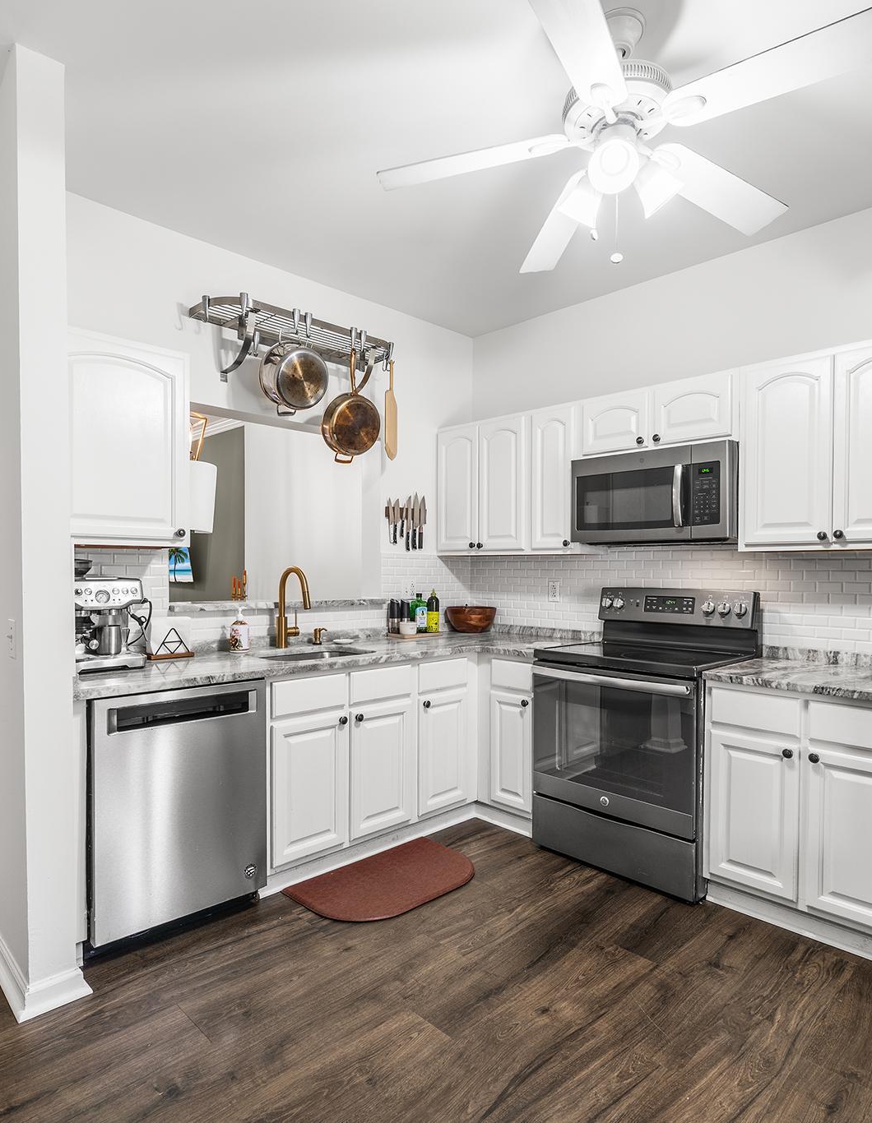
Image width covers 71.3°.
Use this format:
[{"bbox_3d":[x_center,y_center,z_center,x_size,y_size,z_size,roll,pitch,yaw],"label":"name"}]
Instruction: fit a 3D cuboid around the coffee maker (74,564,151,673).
[{"bbox_3d":[-1.370,0.214,2.410,0.320,0.410,0.340,0,0,-42],"label":"coffee maker"}]

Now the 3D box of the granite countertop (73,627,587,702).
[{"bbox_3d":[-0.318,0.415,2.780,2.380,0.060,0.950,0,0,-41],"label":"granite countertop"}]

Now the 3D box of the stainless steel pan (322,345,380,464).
[{"bbox_3d":[-0.400,-0.738,2.866,0.285,0.550,0.090,0,0,-42],"label":"stainless steel pan"}]

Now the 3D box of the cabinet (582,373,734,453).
[{"bbox_3d":[1.074,-0.650,2.875,0.765,0.300,0.330,0,0,43],"label":"cabinet"}]

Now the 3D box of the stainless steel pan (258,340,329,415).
[{"bbox_3d":[-0.617,-0.815,2.683,0.285,0.320,0.130,0,14,-41],"label":"stainless steel pan"}]

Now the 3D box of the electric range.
[{"bbox_3d":[0.955,0.745,2.830,0.760,1.200,0.700,0,0,44],"label":"electric range"}]

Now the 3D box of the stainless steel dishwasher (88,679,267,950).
[{"bbox_3d":[-1.071,0.865,2.342,0.600,0.830,0.600,0,0,-41],"label":"stainless steel dishwasher"}]

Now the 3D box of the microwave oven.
[{"bbox_3d":[1.060,-0.296,2.880,0.755,0.415,0.410,0,0,44],"label":"microwave oven"}]

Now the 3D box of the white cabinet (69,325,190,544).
[{"bbox_3d":[-1.238,-0.435,2.369,0.450,0.765,0.330,0,0,-41],"label":"white cabinet"}]

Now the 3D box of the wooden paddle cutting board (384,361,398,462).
[{"bbox_3d":[-0.221,-0.749,3.000,0.075,0.490,0.015,0,0,-35],"label":"wooden paddle cutting board"}]

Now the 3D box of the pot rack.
[{"bbox_3d":[-0.637,-0.980,2.885,0.940,0.310,0.310,0,0,-42],"label":"pot rack"}]

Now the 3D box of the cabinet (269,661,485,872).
[{"bbox_3d":[-0.420,0.855,2.980,1.160,0.780,0.600,0,0,-42],"label":"cabinet"}]

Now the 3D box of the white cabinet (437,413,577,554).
[{"bbox_3d":[0.475,-0.420,3.500,0.930,0.770,0.330,0,0,44],"label":"white cabinet"}]

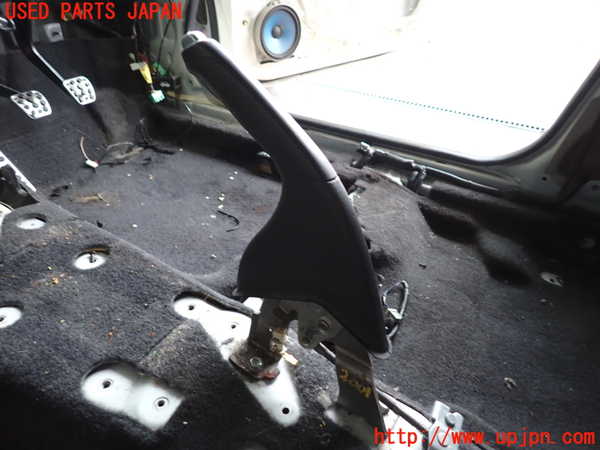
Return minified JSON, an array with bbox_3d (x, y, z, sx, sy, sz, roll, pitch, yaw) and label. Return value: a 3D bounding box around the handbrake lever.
[{"bbox_3d":[-0.001,0.039,0.495,0.280,0.460,0.075,22,39,31],"label":"handbrake lever"}]

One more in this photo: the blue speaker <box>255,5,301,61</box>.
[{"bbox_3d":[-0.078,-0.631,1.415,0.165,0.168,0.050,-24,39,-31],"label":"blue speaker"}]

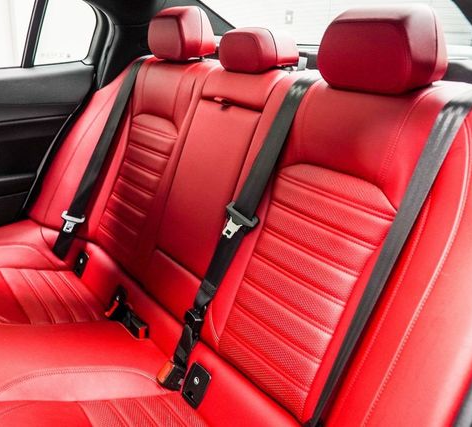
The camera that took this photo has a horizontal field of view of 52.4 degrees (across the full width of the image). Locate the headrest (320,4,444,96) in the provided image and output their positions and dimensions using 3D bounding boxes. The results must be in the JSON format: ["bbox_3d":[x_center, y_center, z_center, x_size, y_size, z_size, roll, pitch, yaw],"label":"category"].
[{"bbox_3d":[0.263,-0.302,0.882,0.145,0.152,0.222,-14,27,-33],"label":"headrest"}]

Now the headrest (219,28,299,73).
[{"bbox_3d":[0.054,-0.396,1.165,0.134,0.102,0.205,-14,27,-33],"label":"headrest"}]

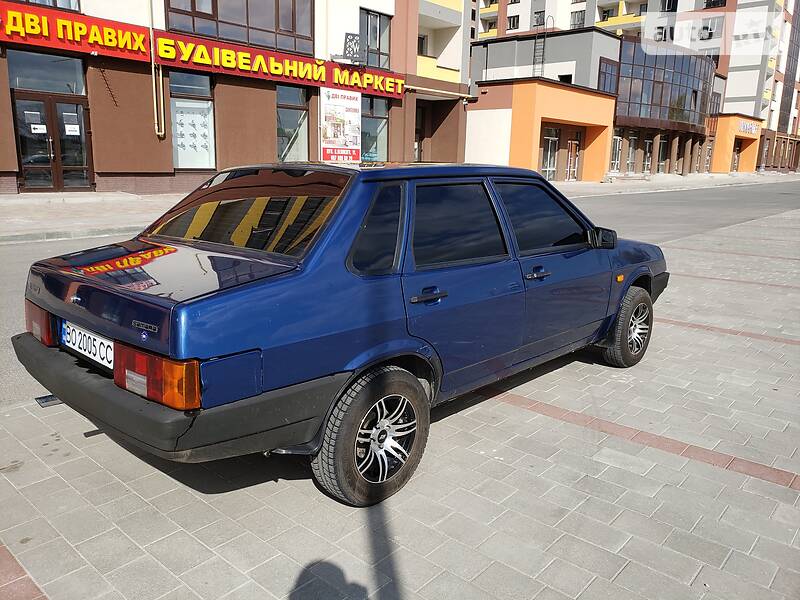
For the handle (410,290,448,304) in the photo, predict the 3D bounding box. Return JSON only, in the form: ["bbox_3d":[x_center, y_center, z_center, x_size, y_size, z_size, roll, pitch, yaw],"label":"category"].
[{"bbox_3d":[0.120,-0.008,2.393,0.042,0.036,0.226,10,15,42],"label":"handle"}]

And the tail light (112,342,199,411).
[{"bbox_3d":[-0.769,0.231,1.893,0.415,0.155,0.100,10,15,42],"label":"tail light"}]

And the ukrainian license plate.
[{"bbox_3d":[-1.172,0.163,2.241,0.520,0.114,0.015,10,10,42],"label":"ukrainian license plate"}]

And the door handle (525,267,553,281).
[{"bbox_3d":[0.691,-0.126,2.991,0.042,0.036,0.226,10,15,42],"label":"door handle"}]

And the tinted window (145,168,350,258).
[{"bbox_3d":[-0.695,-0.417,2.645,1.260,0.065,0.475,10,55,42],"label":"tinted window"}]

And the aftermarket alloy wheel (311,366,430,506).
[{"bbox_3d":[-0.110,0.535,2.442,0.185,0.574,0.574,10,15,42],"label":"aftermarket alloy wheel"}]

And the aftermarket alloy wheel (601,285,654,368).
[{"bbox_3d":[1.584,0.181,4.191,0.185,0.574,0.574,10,15,42],"label":"aftermarket alloy wheel"}]

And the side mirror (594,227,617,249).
[{"bbox_3d":[1.127,-0.348,3.354,0.090,0.116,0.160,-8,14,-36],"label":"side mirror"}]

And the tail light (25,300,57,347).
[{"bbox_3d":[-1.554,0.085,2.611,0.415,0.155,0.100,10,15,42],"label":"tail light"}]

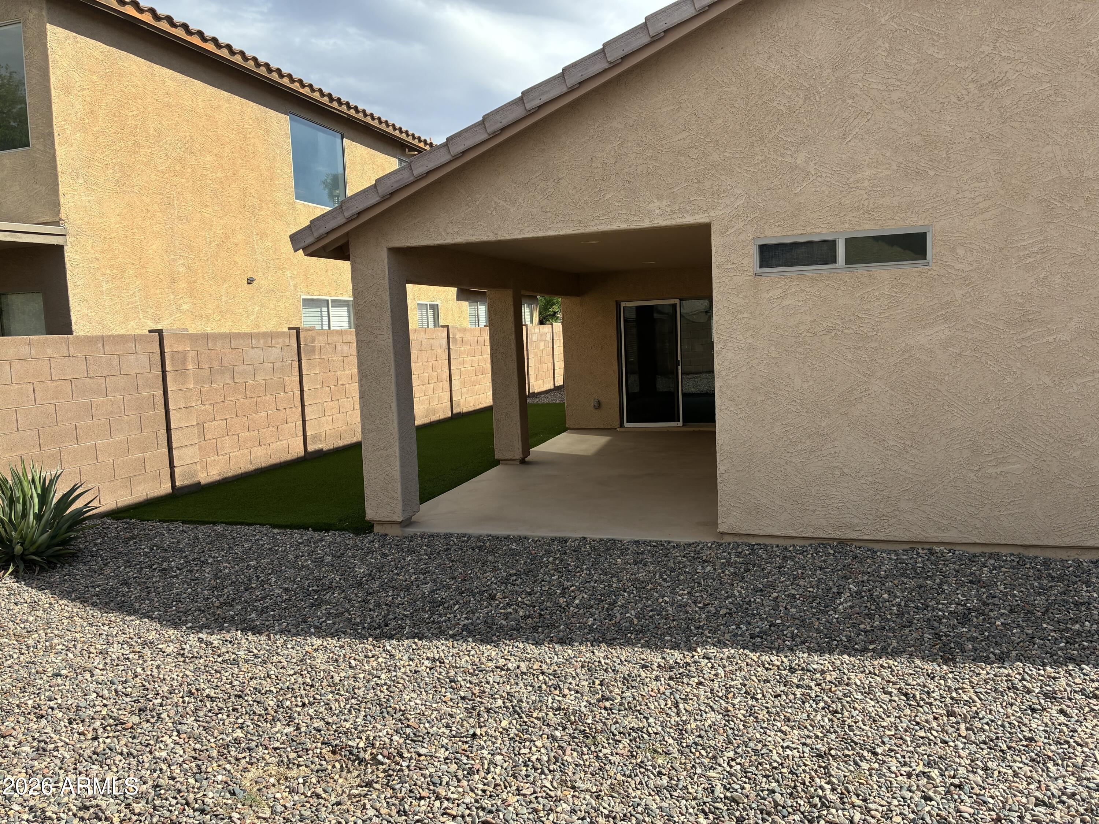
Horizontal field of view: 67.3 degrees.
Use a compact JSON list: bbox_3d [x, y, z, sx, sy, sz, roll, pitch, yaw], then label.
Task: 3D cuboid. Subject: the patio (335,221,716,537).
[{"bbox_3d":[0.722,-0.574,9.698,3.044,2.504,6.346,0,6,17],"label":"patio"}]

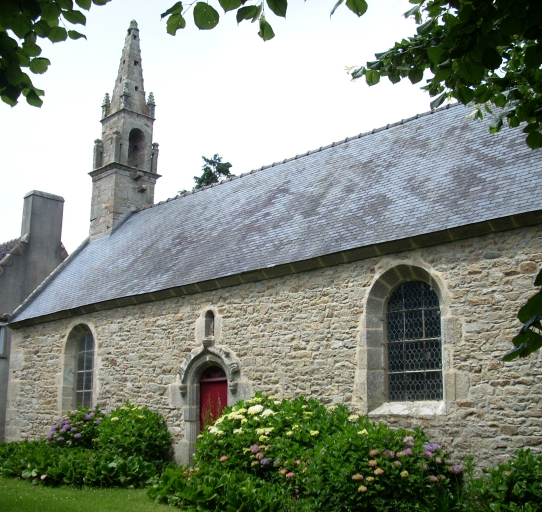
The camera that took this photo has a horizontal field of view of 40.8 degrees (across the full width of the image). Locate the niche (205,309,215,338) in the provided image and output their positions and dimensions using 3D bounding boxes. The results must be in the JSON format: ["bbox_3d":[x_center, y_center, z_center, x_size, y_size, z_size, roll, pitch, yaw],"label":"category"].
[{"bbox_3d":[-1.259,1.508,15.976,0.330,0.618,0.220,-12,-18,43],"label":"niche"}]

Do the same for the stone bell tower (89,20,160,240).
[{"bbox_3d":[-5.017,-4.433,25.414,1.576,8.343,1.875,-12,-18,43],"label":"stone bell tower"}]

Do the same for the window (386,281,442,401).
[{"bbox_3d":[2.429,1.430,12.491,1.102,2.070,0.160,-12,-18,43],"label":"window"}]

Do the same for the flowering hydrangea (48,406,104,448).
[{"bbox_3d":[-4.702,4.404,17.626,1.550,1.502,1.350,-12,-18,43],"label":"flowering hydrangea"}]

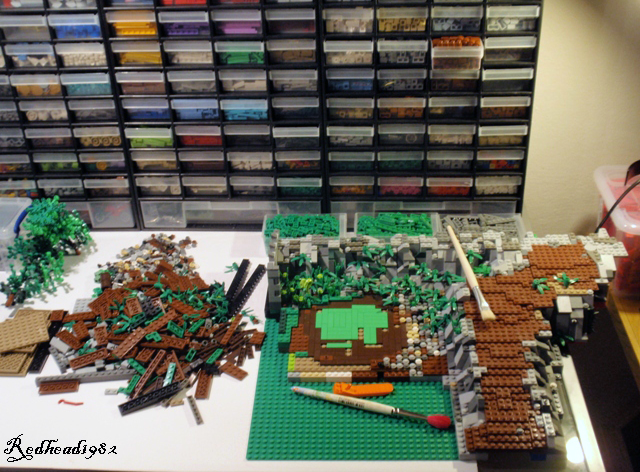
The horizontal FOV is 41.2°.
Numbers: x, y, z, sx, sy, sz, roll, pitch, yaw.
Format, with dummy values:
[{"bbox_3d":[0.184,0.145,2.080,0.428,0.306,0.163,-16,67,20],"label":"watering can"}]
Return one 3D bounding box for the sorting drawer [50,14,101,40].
[{"bbox_3d":[-0.347,-0.333,1.265,0.069,0.037,0.134,-1,32,2],"label":"sorting drawer"}]

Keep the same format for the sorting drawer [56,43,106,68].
[{"bbox_3d":[-0.345,-0.298,1.292,0.069,0.037,0.134,-1,32,2],"label":"sorting drawer"}]

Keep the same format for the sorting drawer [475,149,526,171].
[{"bbox_3d":[0.275,-0.148,1.335,0.070,0.039,0.138,0,32,4],"label":"sorting drawer"}]

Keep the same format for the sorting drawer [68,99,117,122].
[{"bbox_3d":[-0.337,-0.224,1.335,0.070,0.037,0.138,0,32,4],"label":"sorting drawer"}]

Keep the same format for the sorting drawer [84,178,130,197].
[{"bbox_3d":[-0.330,-0.110,1.400,0.068,0.038,0.135,0,33,4],"label":"sorting drawer"}]

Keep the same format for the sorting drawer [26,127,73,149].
[{"bbox_3d":[-0.408,-0.184,1.358,0.068,0.038,0.135,0,33,4],"label":"sorting drawer"}]

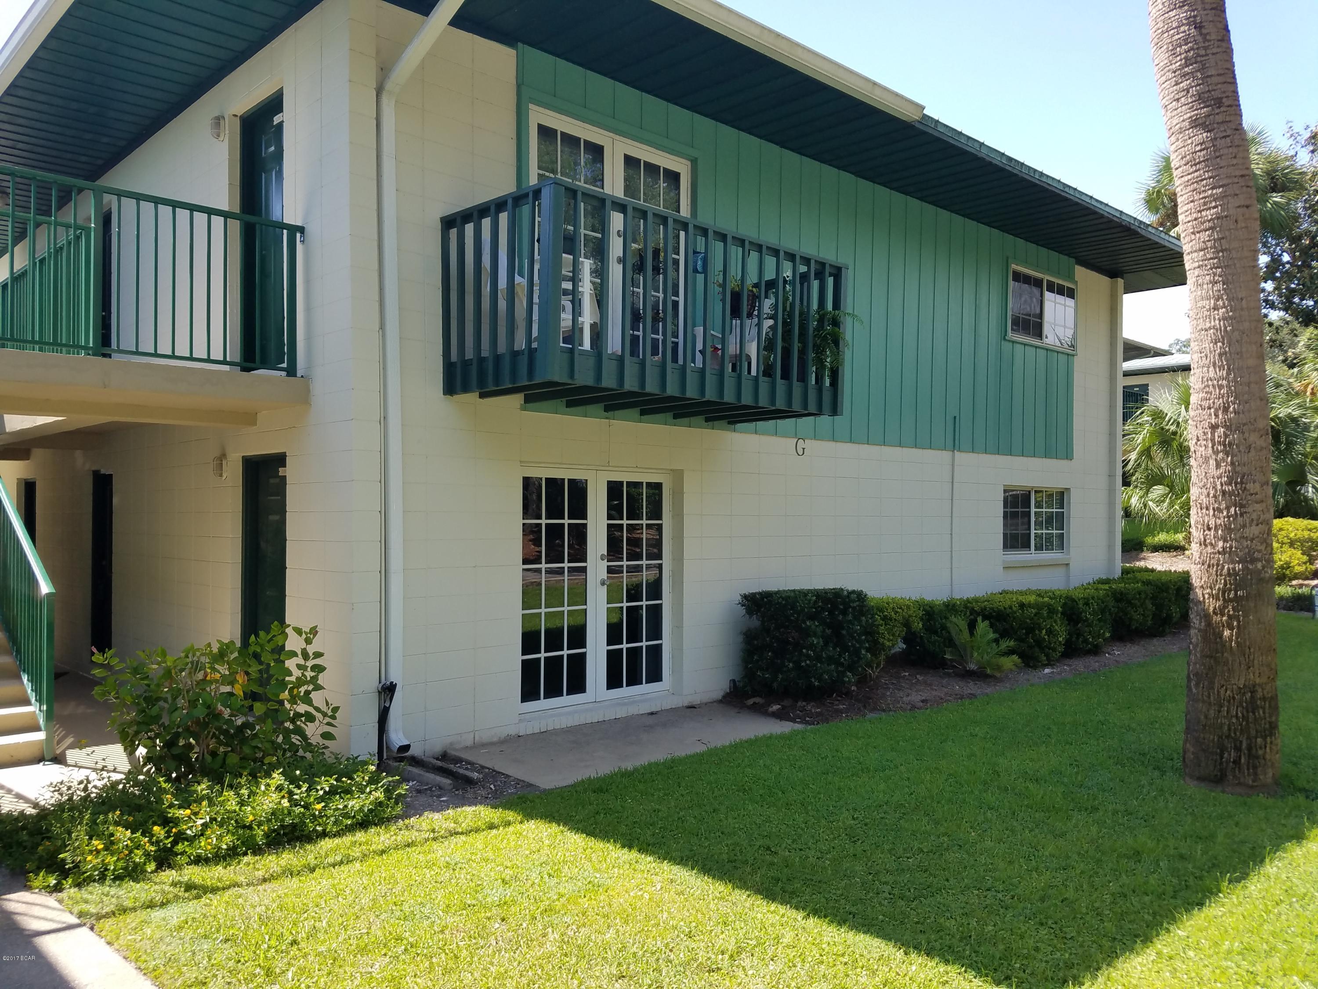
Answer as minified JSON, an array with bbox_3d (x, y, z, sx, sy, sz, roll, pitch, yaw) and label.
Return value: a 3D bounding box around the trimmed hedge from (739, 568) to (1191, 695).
[{"bbox_3d":[4.374,1.398,11.613,9.000,0.980,1.100,1,-2,-42],"label":"trimmed hedge"}]

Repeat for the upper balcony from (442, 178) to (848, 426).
[{"bbox_3d":[0.000,-1.325,7.790,3.070,1.310,1.340,1,-2,-42],"label":"upper balcony"}]

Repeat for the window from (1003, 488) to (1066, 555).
[{"bbox_3d":[4.936,0.357,13.069,1.650,0.890,0.130,1,-2,-42],"label":"window"}]

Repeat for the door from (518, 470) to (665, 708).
[{"bbox_3d":[-0.508,0.766,8.327,1.650,1.950,0.130,1,-2,-42],"label":"door"}]

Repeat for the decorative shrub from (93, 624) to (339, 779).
[{"bbox_3d":[-2.747,1.308,6.150,1.400,1.000,1.200,1,-2,-42],"label":"decorative shrub"}]

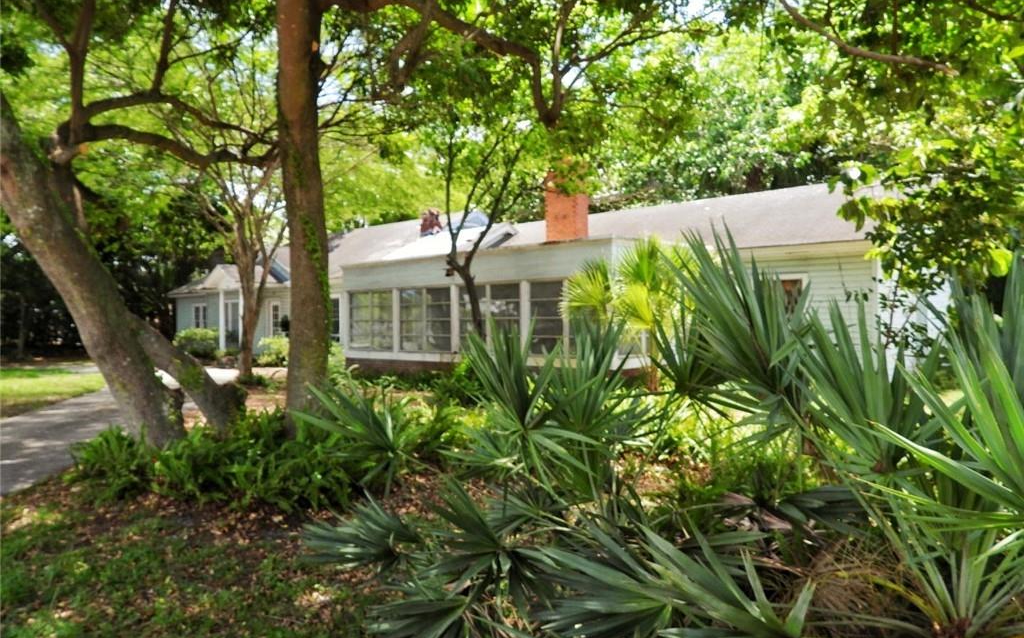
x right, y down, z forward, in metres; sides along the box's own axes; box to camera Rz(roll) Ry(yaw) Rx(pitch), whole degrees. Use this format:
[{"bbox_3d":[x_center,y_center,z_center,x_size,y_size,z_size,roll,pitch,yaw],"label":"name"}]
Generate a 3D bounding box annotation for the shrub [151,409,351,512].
[{"bbox_3d":[-2.366,1.200,6.600,1.750,0.640,1.300,0,0,0],"label":"shrub"}]

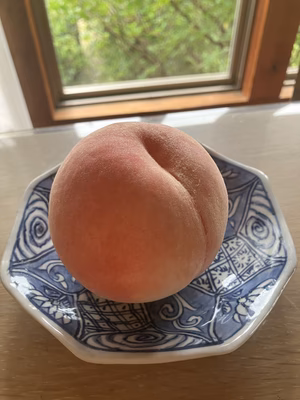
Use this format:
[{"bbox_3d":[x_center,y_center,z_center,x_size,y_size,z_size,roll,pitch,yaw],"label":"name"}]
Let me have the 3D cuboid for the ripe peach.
[{"bbox_3d":[-0.006,0.006,0.155,0.083,0.080,0.083,-1,41,1],"label":"ripe peach"}]

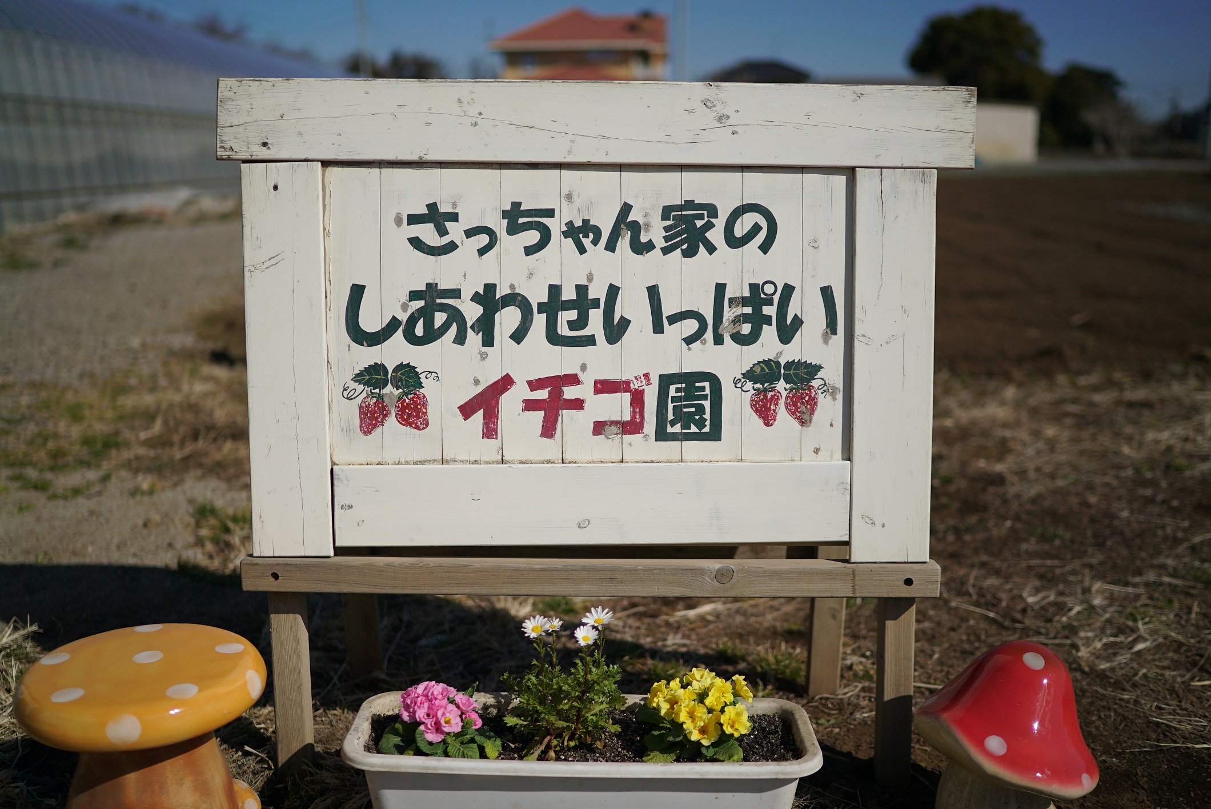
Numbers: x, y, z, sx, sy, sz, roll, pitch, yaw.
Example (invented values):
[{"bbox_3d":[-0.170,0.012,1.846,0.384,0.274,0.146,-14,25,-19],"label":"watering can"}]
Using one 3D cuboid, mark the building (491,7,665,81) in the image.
[{"bbox_3d":[-1.450,-16.834,62.862,9.200,8.300,9.000,0,12,0],"label":"building"}]

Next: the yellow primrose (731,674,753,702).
[{"bbox_3d":[0.192,0.399,1.657,0.025,0.037,0.036,-28,-2,28],"label":"yellow primrose"}]

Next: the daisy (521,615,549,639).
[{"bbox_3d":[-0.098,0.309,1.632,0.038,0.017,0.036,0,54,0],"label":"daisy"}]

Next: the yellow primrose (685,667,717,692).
[{"bbox_3d":[0.134,0.387,1.659,0.043,0.025,0.040,0,37,0],"label":"yellow primrose"}]

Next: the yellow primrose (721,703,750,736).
[{"bbox_3d":[0.179,0.433,1.618,0.042,0.042,0.026,-3,-20,-12],"label":"yellow primrose"}]

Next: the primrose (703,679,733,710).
[{"bbox_3d":[0.158,0.405,1.643,0.042,0.042,0.027,-1,-26,-5],"label":"primrose"}]

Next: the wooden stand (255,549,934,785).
[{"bbox_3d":[-0.020,0.381,1.975,1.040,0.380,0.400,0,12,1],"label":"wooden stand"}]

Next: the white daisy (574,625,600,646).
[{"bbox_3d":[-0.026,0.321,1.640,0.036,0.017,0.034,0,54,0],"label":"white daisy"}]

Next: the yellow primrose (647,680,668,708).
[{"bbox_3d":[0.073,0.404,1.642,0.025,0.037,0.036,28,-4,-32],"label":"yellow primrose"}]

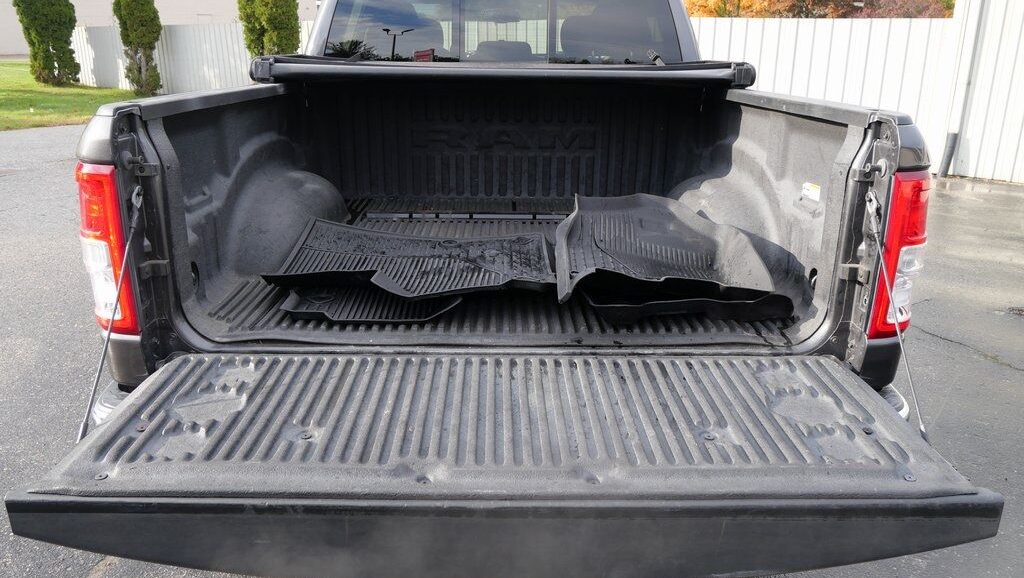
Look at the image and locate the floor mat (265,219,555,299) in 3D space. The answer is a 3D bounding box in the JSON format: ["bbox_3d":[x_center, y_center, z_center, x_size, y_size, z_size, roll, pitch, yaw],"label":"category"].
[{"bbox_3d":[-0.274,-0.103,2.143,0.790,0.100,0.600,0,19,-1],"label":"floor mat"}]

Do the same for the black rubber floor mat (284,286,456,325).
[{"bbox_3d":[-0.365,-0.006,1.958,0.460,0.060,0.460,0,19,-1],"label":"black rubber floor mat"}]

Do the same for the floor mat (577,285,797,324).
[{"bbox_3d":[0.460,-0.014,1.970,0.540,0.085,0.400,0,19,-1],"label":"floor mat"}]

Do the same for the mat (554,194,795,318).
[{"bbox_3d":[0.408,-0.129,2.120,0.600,0.210,0.720,0,19,-1],"label":"mat"}]

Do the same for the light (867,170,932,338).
[{"bbox_3d":[0.870,-0.083,1.623,0.130,0.400,0.130,0,19,-1],"label":"light"}]

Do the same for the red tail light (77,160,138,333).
[{"bbox_3d":[-0.890,-0.091,1.601,0.130,0.400,0.130,0,19,-1],"label":"red tail light"}]

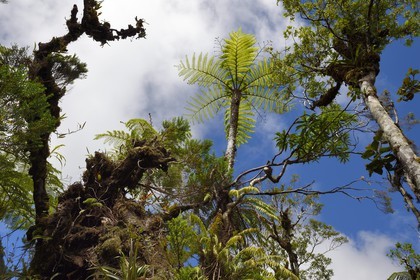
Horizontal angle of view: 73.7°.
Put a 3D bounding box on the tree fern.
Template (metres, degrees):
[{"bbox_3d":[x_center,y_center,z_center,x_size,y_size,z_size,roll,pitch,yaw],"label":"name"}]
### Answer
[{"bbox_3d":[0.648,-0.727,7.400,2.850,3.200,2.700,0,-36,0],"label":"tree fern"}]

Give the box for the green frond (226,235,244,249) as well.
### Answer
[{"bbox_3d":[0.420,1.740,4.800,0.340,0.200,0.160,0,-36,0],"label":"green frond"}]

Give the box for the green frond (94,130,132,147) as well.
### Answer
[{"bbox_3d":[-1.723,-0.027,5.000,0.680,0.220,0.270,0,-36,0],"label":"green frond"}]

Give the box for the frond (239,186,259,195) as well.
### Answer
[{"bbox_3d":[0.729,0.956,5.300,0.380,0.140,0.140,0,-36,0],"label":"frond"}]

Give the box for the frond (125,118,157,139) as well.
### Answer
[{"bbox_3d":[-1.241,-0.205,5.000,0.570,0.330,0.270,0,-36,0],"label":"frond"}]

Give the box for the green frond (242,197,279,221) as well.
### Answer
[{"bbox_3d":[0.992,1.346,5.500,0.700,0.400,0.300,0,-36,0],"label":"green frond"}]

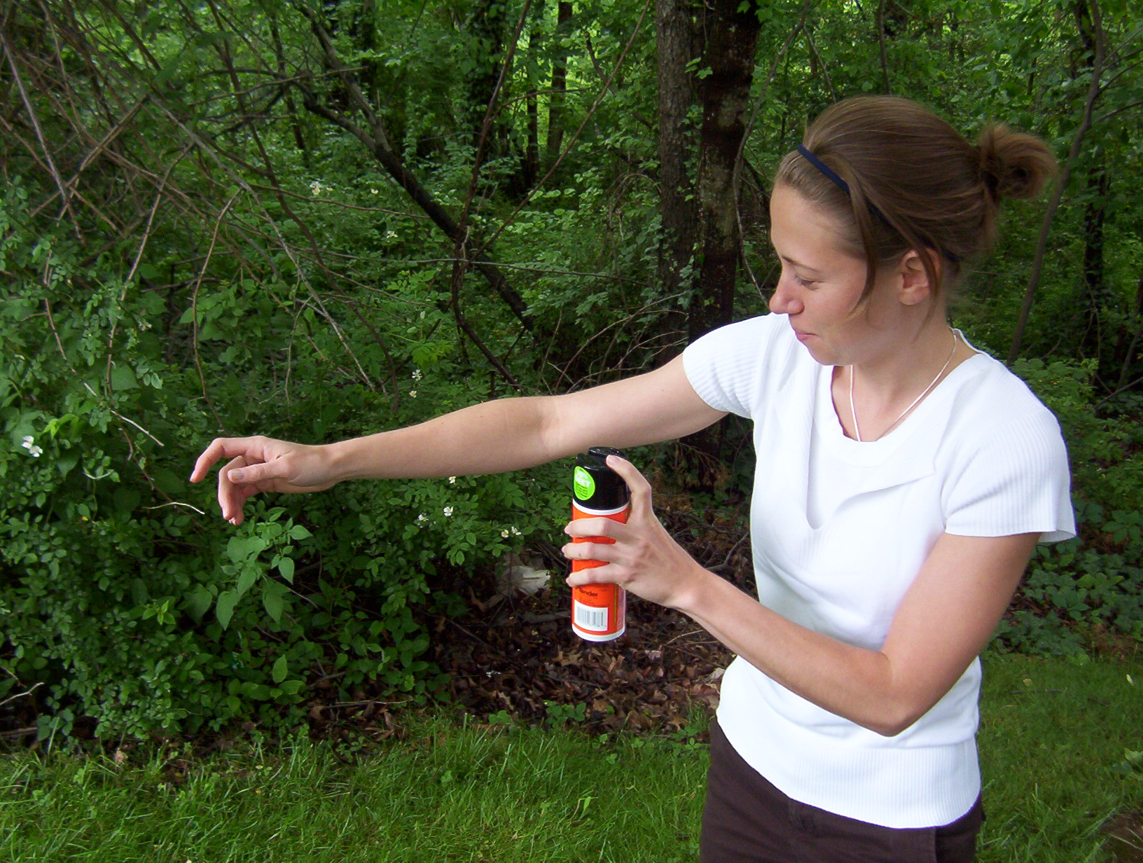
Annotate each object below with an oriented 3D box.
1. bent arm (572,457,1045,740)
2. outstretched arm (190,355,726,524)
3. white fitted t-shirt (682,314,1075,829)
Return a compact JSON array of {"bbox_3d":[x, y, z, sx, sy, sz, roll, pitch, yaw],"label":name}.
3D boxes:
[{"bbox_3d":[0.223,0.163,1.185,0.455,0.285,0.140,0,20,0],"label":"bent arm"},{"bbox_3d":[-0.125,0.007,1.285,0.570,0.115,0.115,-10,21,-7],"label":"outstretched arm"},{"bbox_3d":[0.332,0.138,1.320,0.440,0.525,0.260,12,23,31],"label":"white fitted t-shirt"}]

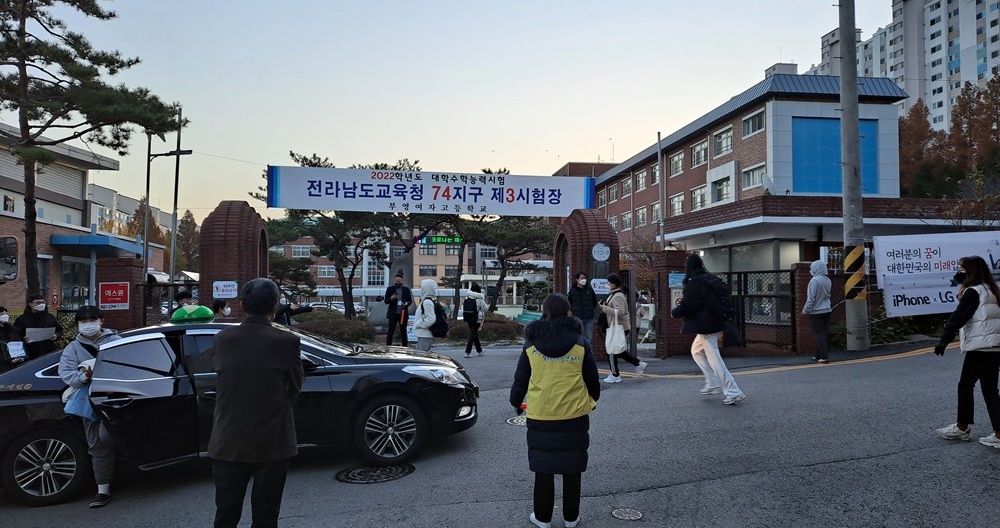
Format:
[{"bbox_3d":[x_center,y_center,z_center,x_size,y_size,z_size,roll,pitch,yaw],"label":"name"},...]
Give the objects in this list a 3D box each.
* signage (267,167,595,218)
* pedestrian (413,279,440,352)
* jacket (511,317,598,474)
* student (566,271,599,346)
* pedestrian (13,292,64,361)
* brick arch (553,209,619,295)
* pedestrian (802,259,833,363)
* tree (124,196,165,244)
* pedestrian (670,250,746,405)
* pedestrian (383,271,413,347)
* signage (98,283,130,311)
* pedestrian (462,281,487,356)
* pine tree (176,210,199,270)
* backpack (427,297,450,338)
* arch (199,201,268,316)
[{"bbox_3d":[-1.428,-1.572,15.300,7.200,0.900,0.050,1,-2,-6],"label":"signage"},{"bbox_3d":[-1.145,1.066,11.020,0.480,1.640,0.480,-1,-3,22],"label":"pedestrian"},{"bbox_3d":[0.380,0.892,4.830,0.620,1.080,0.420,0,-2,2],"label":"jacket"},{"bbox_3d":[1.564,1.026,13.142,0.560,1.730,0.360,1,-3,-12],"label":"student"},{"bbox_3d":[-5.725,1.216,8.576,0.600,1.700,0.420,1,-2,-36],"label":"pedestrian"},{"bbox_3d":[1.780,0.391,14.058,1.000,3.000,1.400,0,-2,-12],"label":"brick arch"},{"bbox_3d":[5.175,0.779,11.276,0.500,1.690,0.420,1,-2,-41],"label":"pedestrian"},{"bbox_3d":[-30.679,-1.168,60.000,4.000,9.600,4.000,0,-2,0],"label":"tree"},{"bbox_3d":[2.374,0.736,7.916,0.740,1.690,0.500,-1,-3,30],"label":"pedestrian"},{"bbox_3d":[-2.033,1.069,13.817,0.550,1.740,0.400,0,-2,3],"label":"pedestrian"},{"bbox_3d":[-6.394,0.539,11.500,0.460,0.450,0.030,1,-3,-14],"label":"signage"},{"bbox_3d":[-0.554,1.232,15.210,0.460,1.630,0.440,-2,-3,37],"label":"pedestrian"},{"bbox_3d":[-20.668,-0.317,45.907,2.100,6.600,2.100,0,-2,0],"label":"pine tree"},{"bbox_3d":[-0.914,0.795,10.300,0.320,0.570,0.330,0,-2,3],"label":"backpack"},{"bbox_3d":[-4.844,0.419,12.606,1.000,3.120,1.400,0,-2,-12],"label":"arch"}]

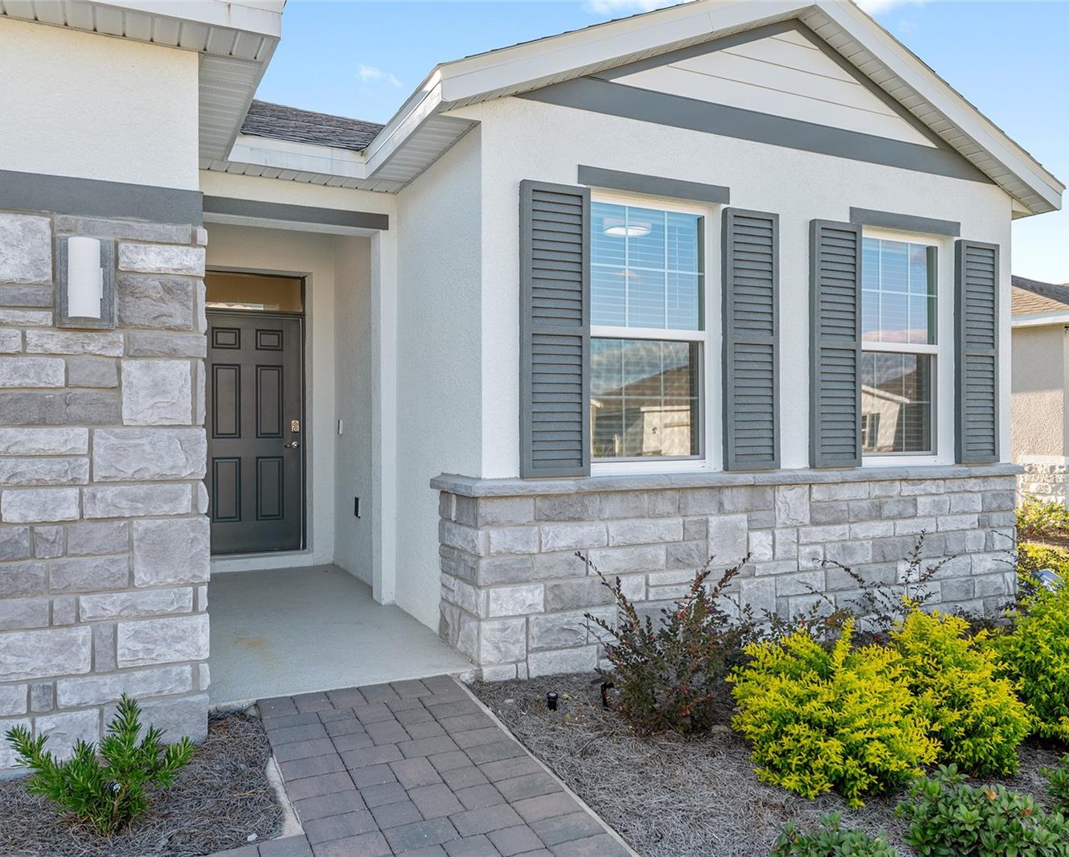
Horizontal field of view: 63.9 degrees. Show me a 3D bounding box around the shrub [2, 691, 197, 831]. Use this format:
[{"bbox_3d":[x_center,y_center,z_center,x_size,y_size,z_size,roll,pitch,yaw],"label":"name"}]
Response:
[{"bbox_3d":[-1.423,1.088,2.818,0.563,0.432,0.502,0,1,-25],"label":"shrub"}]

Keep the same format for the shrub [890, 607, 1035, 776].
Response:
[{"bbox_3d":[1.765,1.057,3.600,0.683,0.583,0.683,0,1,-25],"label":"shrub"}]

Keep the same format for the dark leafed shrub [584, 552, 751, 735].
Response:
[{"bbox_3d":[0.594,0.935,3.800,0.703,0.764,0.663,0,0,0],"label":"dark leafed shrub"}]

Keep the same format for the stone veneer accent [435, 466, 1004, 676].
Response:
[{"bbox_3d":[1.408,0.757,5.334,4.090,1.015,0.643,0,1,-25],"label":"stone veneer accent"}]

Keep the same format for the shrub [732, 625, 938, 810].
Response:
[{"bbox_3d":[1.156,1.049,3.319,0.784,0.603,0.744,0,0,0],"label":"shrub"}]

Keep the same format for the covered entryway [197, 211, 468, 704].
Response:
[{"bbox_3d":[-1.568,-0.113,5.492,1.296,2.573,3.497,0,1,-25],"label":"covered entryway"}]

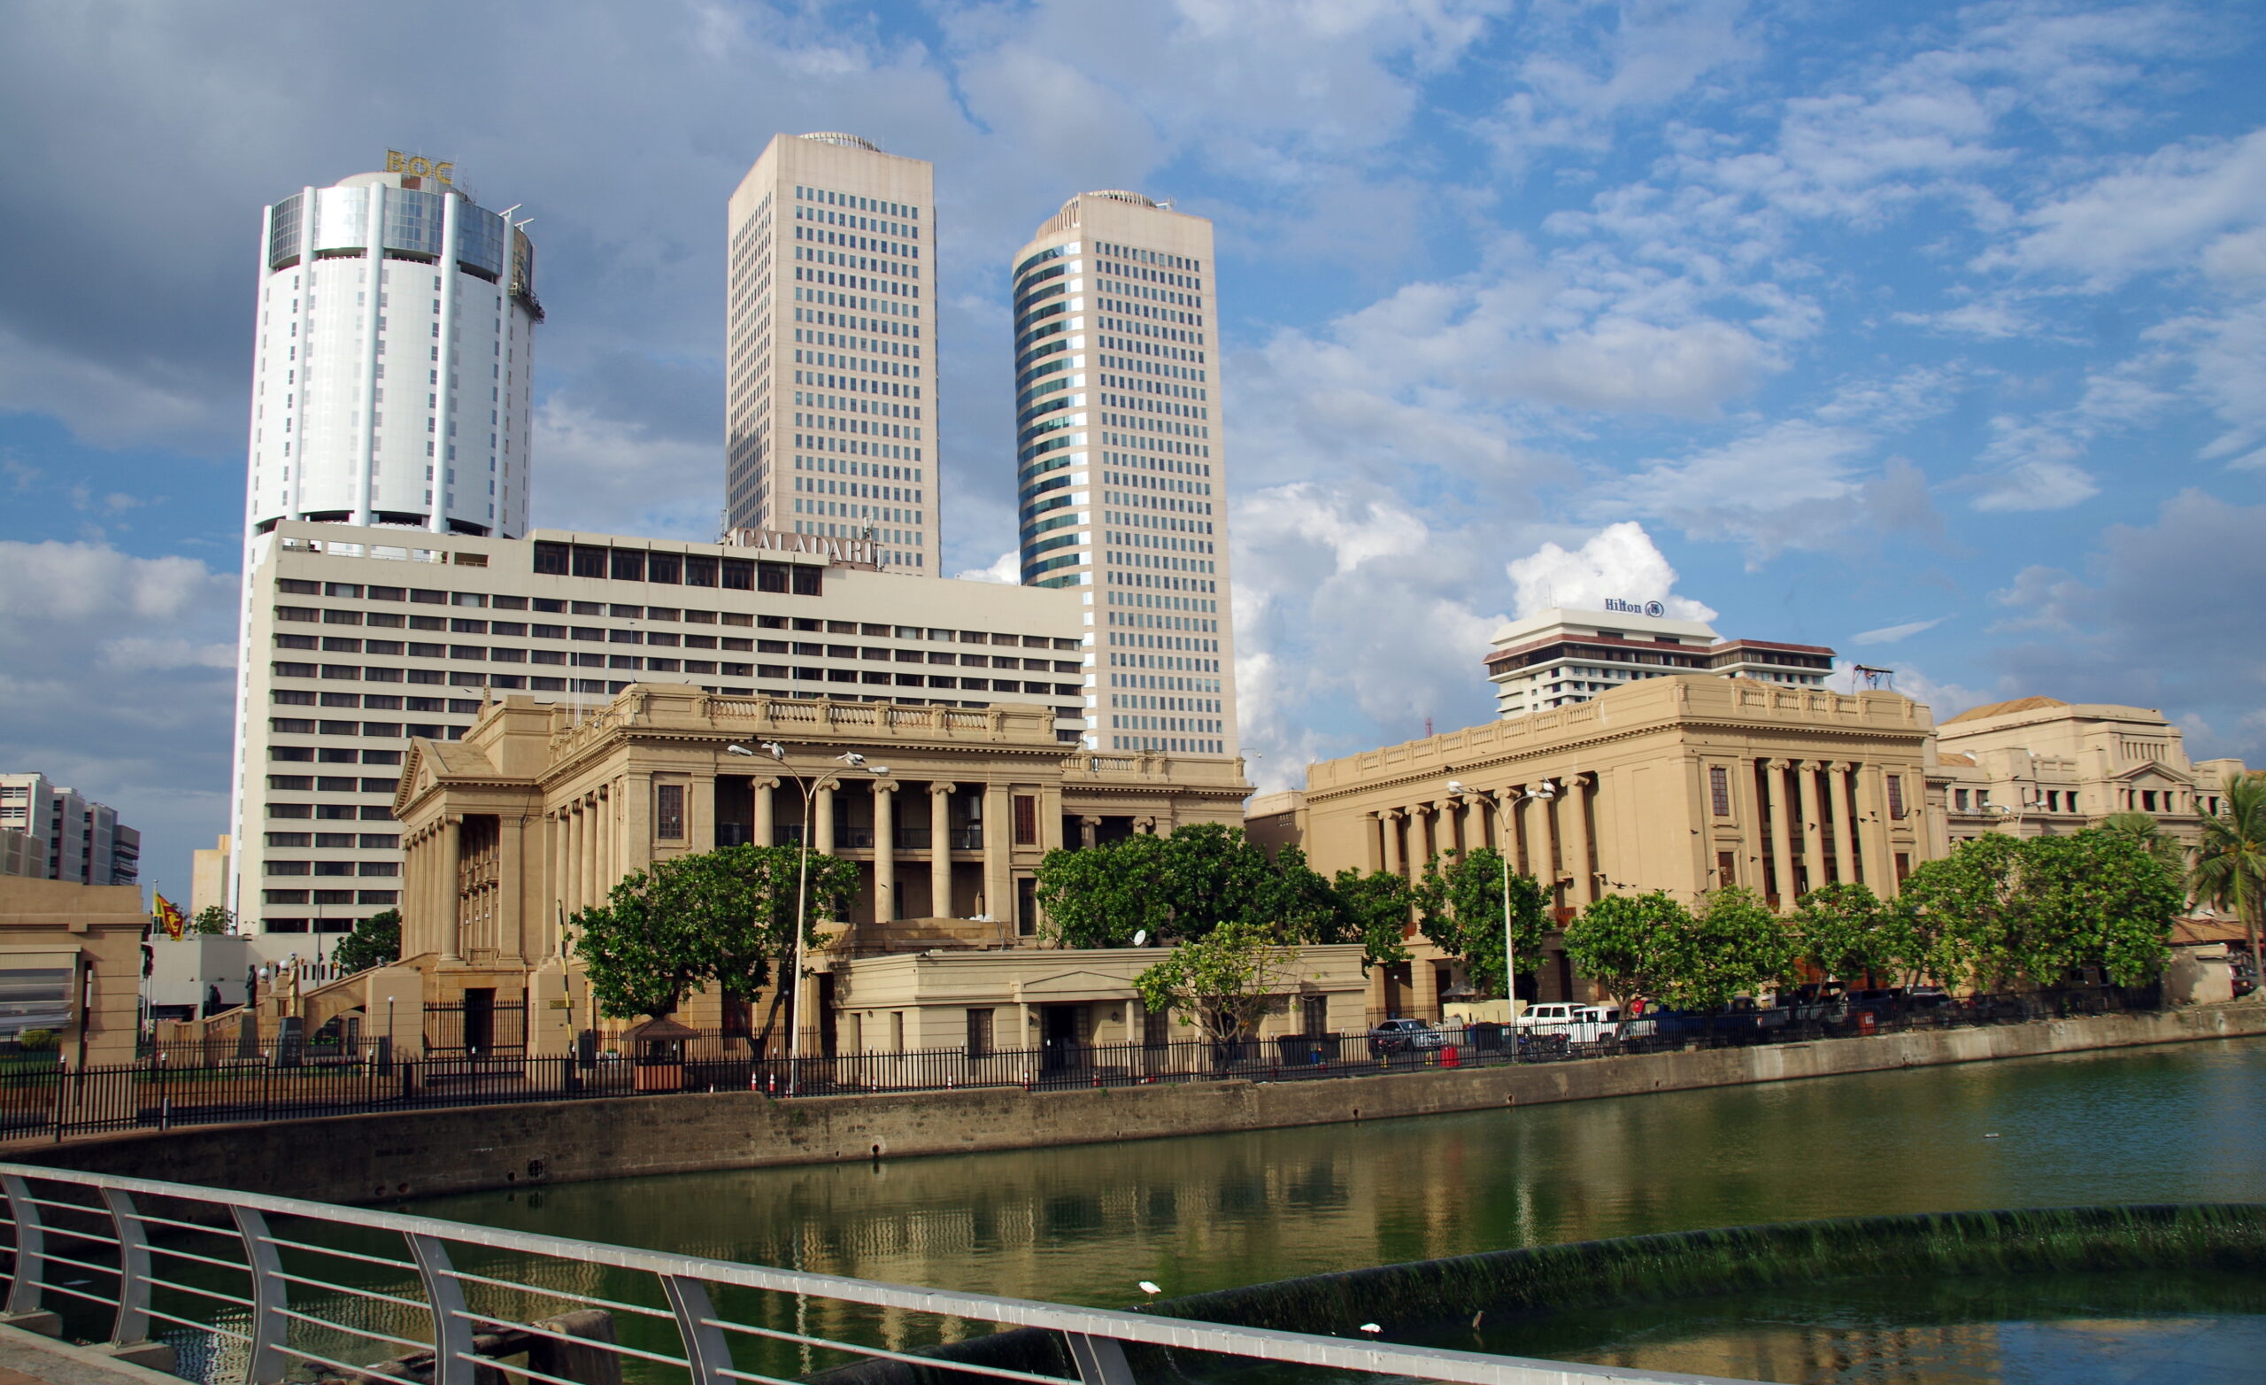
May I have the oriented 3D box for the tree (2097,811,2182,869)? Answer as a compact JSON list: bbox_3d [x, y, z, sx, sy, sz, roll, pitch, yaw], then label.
[{"bbox_3d":[66.340,14.030,110.960,5.500,12.200,5.500,-8,-12,30],"label":"tree"}]

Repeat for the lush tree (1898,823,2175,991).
[{"bbox_3d":[45.643,11.468,85.924,11.500,9.260,8.500,4,-11,-29],"label":"lush tree"}]

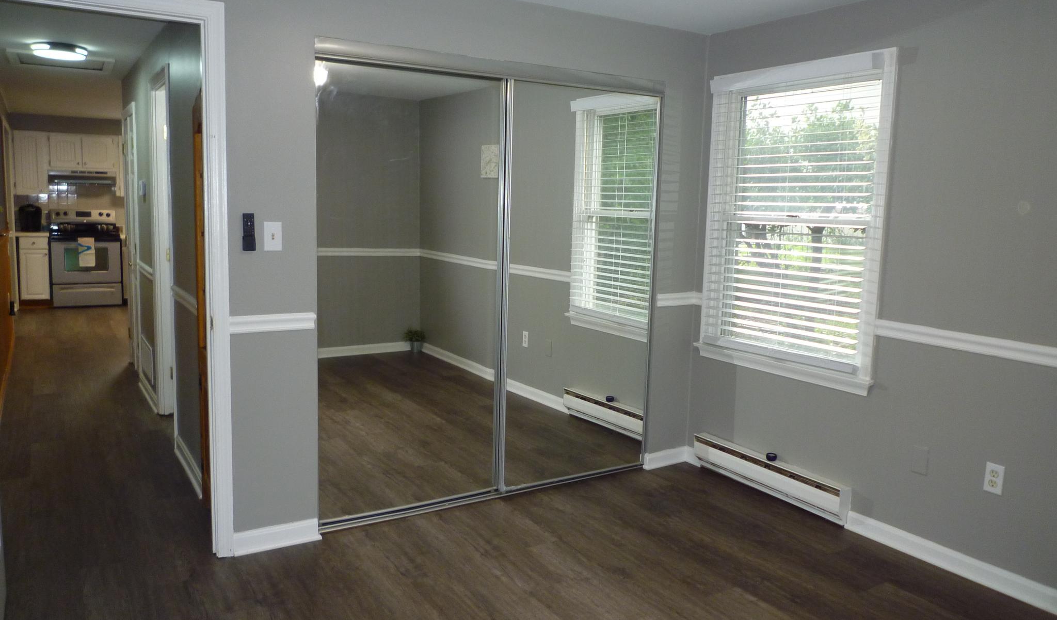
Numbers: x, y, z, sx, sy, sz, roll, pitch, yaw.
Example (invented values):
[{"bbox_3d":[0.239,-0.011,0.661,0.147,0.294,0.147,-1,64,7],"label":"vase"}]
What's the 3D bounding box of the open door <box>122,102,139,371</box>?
[{"bbox_3d":[-3.215,-0.537,6.176,0.050,2.080,0.780,-4,9,-32],"label":"open door"}]

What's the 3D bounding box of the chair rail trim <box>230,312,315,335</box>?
[{"bbox_3d":[-1.007,0.053,3.026,0.330,0.070,0.024,-3,9,-32],"label":"chair rail trim"}]

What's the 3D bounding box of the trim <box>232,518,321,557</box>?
[{"bbox_3d":[-1.031,0.935,3.151,0.350,0.094,0.017,-3,9,-32],"label":"trim"}]

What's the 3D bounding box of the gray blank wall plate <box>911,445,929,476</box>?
[{"bbox_3d":[1.655,0.638,3.230,0.007,0.114,0.070,-4,9,-32],"label":"gray blank wall plate"}]

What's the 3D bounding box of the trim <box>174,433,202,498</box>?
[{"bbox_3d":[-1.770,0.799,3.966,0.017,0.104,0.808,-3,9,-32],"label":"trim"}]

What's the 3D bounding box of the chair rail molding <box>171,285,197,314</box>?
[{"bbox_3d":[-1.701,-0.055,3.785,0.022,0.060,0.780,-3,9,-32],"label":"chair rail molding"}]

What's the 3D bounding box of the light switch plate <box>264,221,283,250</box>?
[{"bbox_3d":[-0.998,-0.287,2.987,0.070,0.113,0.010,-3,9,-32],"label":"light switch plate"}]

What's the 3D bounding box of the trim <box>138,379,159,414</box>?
[{"bbox_3d":[-2.708,0.574,5.433,0.017,0.103,0.929,-3,9,-32],"label":"trim"}]

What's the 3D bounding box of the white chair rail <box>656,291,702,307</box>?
[{"bbox_3d":[0.815,-0.056,4.164,0.279,0.071,0.026,-3,9,-32],"label":"white chair rail"}]

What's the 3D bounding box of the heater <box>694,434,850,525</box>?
[{"bbox_3d":[1.190,0.836,3.856,0.062,0.177,0.932,-3,9,-32],"label":"heater"}]

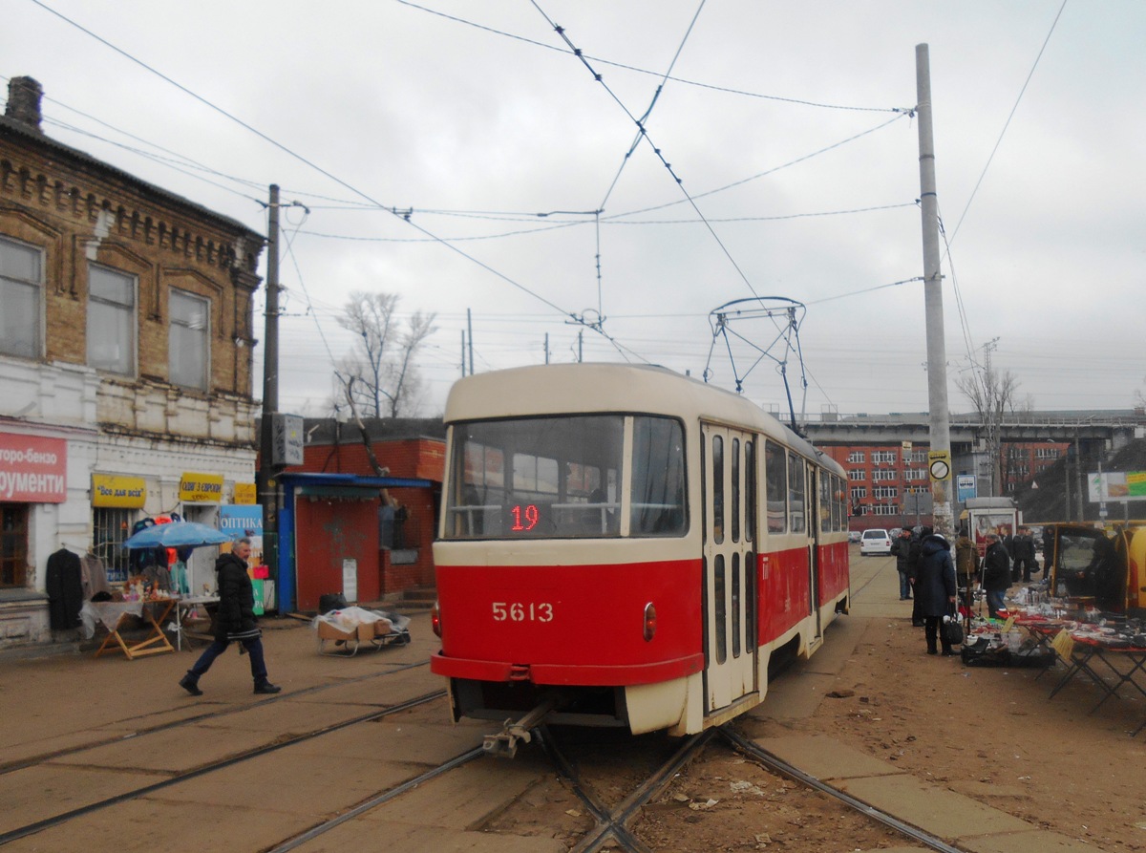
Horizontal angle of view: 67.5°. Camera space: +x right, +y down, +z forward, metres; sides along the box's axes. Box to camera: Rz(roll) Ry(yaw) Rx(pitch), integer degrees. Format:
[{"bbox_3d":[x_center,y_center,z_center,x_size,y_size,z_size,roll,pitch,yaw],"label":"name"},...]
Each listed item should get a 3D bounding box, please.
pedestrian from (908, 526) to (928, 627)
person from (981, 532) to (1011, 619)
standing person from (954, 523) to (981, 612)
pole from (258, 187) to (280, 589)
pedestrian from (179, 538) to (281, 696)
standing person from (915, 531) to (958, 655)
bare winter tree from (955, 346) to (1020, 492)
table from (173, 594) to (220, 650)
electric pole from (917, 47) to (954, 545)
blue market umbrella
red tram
[{"bbox_3d":[6.061,2.585,14.905,0.520,1.710,0.420,-5,-8,33],"label":"pedestrian"},{"bbox_3d":[7.509,2.636,15.201,0.460,1.640,0.500,2,-7,-21],"label":"person"},{"bbox_3d":[8.197,2.971,18.004,0.580,1.718,0.420,-4,-8,24],"label":"standing person"},{"bbox_3d":[-7.562,-0.899,21.599,0.360,10.875,0.360,1,-8,-19],"label":"pole"},{"bbox_3d":[-3.700,2.021,9.302,0.950,1.660,0.530,0,-6,-3],"label":"pedestrian"},{"bbox_3d":[4.937,2.230,11.600,0.560,1.630,0.440,-5,-8,33],"label":"standing person"},{"bbox_3d":[28.135,1.901,58.788,5.200,13.554,5.200,-5,-8,25],"label":"bare winter tree"},{"bbox_3d":[-5.824,3.010,13.244,0.620,0.730,1.050,-3,-7,19],"label":"table"},{"bbox_3d":[6.884,-2.004,16.365,0.370,11.217,0.370,-3,-7,23],"label":"electric pole"},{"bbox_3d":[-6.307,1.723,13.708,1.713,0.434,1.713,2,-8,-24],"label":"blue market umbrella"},{"bbox_3d":[2.296,1.652,12.202,2.500,3.050,14.000,-4,-8,22],"label":"red tram"}]

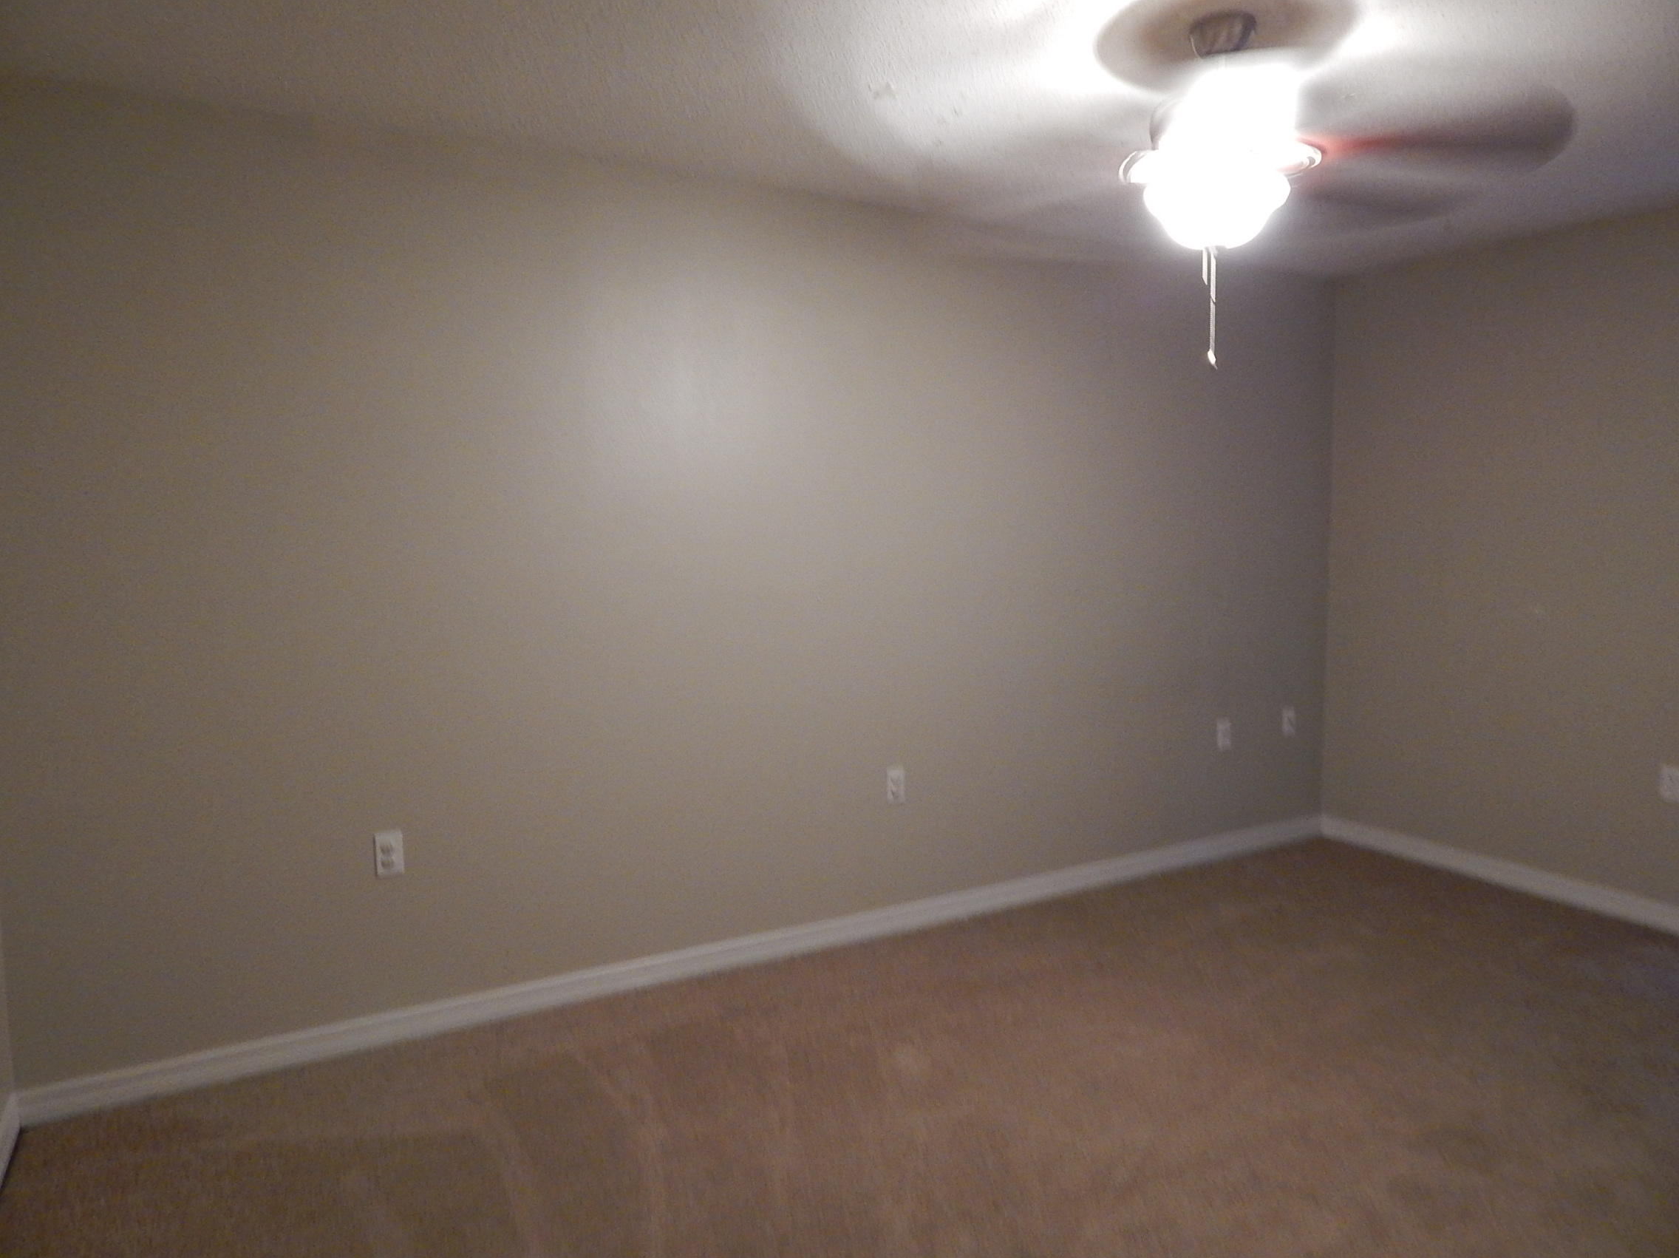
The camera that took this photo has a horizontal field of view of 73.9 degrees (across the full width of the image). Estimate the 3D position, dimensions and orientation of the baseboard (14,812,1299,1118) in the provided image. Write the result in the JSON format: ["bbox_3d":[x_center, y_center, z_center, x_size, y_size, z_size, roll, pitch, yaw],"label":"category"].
[{"bbox_3d":[0.107,1.008,3.819,4.747,0.091,0.015,-4,6,-30],"label":"baseboard"}]

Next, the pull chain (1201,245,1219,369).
[{"bbox_3d":[0.791,-0.683,2.372,0.025,0.255,0.020,1,6,18],"label":"pull chain"}]

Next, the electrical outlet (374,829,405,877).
[{"bbox_3d":[-1.213,0.609,3.013,0.071,0.116,0.009,-4,6,-30],"label":"electrical outlet"}]

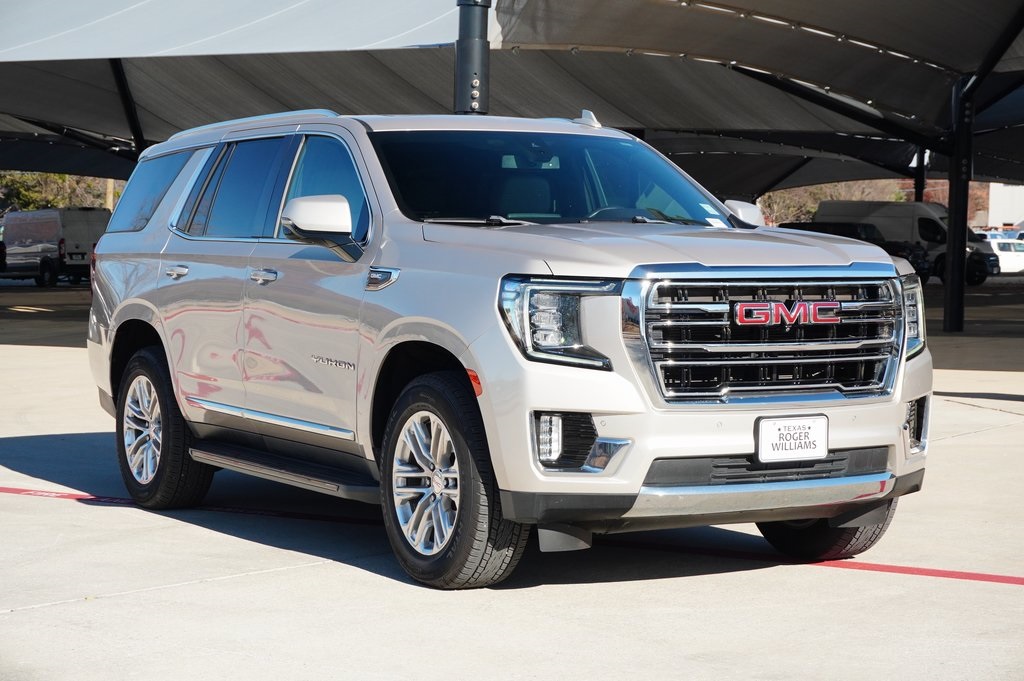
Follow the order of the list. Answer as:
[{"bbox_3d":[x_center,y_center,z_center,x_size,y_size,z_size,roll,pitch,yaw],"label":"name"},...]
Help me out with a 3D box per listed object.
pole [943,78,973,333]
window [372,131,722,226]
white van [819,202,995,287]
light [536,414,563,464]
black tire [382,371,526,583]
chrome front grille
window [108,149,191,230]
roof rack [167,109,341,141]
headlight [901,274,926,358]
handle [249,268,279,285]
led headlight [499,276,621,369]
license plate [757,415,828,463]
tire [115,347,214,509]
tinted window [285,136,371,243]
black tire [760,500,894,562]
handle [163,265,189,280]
[{"bbox_3d":[6.553,-1.986,30.000,0.310,3.713,0.310,2,0,0],"label":"pole"},{"bbox_3d":[0.163,-0.702,8.845,1.580,0.170,0.772,-1,38,-30],"label":"window"},{"bbox_3d":[11.881,-2.866,61.329,5.450,2.540,2.070,3,3,36],"label":"white van"},{"bbox_3d":[0.135,0.352,7.310,0.090,0.185,0.090,0,2,-22],"label":"light"},{"bbox_3d":[-0.217,0.534,7.806,0.280,0.825,0.825,-1,2,-30],"label":"black tire"},{"bbox_3d":[0.978,-0.006,7.554,1.190,0.455,0.130,-1,-3,-31],"label":"chrome front grille"},{"bbox_3d":[-1.911,-0.772,10.740,0.060,0.420,0.940,16,-7,-27],"label":"window"},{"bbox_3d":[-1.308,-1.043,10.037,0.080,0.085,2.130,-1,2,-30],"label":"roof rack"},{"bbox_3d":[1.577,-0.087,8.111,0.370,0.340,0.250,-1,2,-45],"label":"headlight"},{"bbox_3d":[-1.100,-0.285,9.036,0.060,0.060,0.250,-1,2,-30],"label":"handle"},{"bbox_3d":[0.174,-0.062,7.227,0.380,0.350,0.280,0,2,-18],"label":"led headlight"},{"bbox_3d":[1.019,0.356,7.399,0.310,0.160,0.025,-1,2,-30],"label":"license plate"},{"bbox_3d":[-1.767,0.448,10.456,0.280,0.825,0.825,-1,2,-30],"label":"tire"},{"bbox_3d":[-0.767,-0.665,8.805,0.060,0.510,0.970,17,-7,-30],"label":"tinted window"},{"bbox_3d":[1.259,0.518,8.792,0.280,0.825,0.835,-1,2,-31],"label":"black tire"},{"bbox_3d":[-1.632,-0.328,9.926,0.060,0.060,0.235,-1,2,-31],"label":"handle"}]

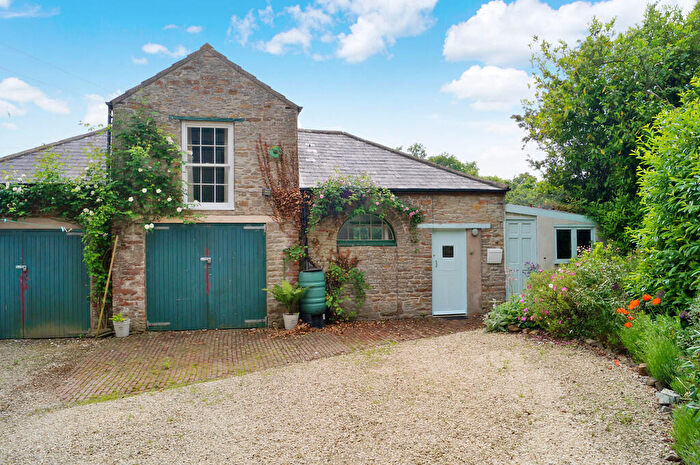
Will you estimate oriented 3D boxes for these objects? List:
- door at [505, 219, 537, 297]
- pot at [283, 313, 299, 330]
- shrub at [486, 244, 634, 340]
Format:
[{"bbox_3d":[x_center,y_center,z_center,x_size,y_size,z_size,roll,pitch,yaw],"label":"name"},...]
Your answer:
[{"bbox_3d":[4.180,0.690,12.800,0.790,2.020,0.070,0,-1,-10],"label":"door"},{"bbox_3d":[-1.228,1.863,10.950,0.330,0.320,0.330,0,-1,-10],"label":"pot"},{"bbox_3d":[4.020,1.070,10.200,2.400,1.620,1.800,0,-1,-10],"label":"shrub"}]

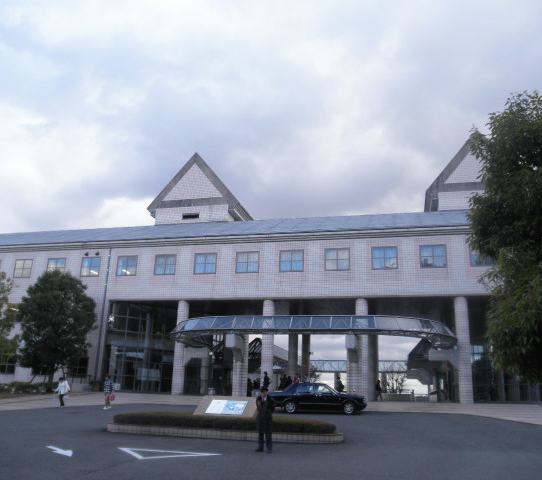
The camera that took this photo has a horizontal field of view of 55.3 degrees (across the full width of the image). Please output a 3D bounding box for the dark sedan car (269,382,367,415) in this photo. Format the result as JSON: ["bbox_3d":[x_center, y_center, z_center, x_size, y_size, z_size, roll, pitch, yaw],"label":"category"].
[{"bbox_3d":[2.320,7.609,25.012,4.690,1.450,1.720,-1,-16,10],"label":"dark sedan car"}]

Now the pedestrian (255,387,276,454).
[{"bbox_3d":[-0.123,5.018,14.482,0.550,1.700,0.400,-2,-16,12],"label":"pedestrian"}]

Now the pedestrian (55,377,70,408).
[{"bbox_3d":[-11.050,8.083,27.513,0.580,1.560,0.450,-3,-17,16],"label":"pedestrian"}]

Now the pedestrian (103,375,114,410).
[{"bbox_3d":[-8.208,7.767,26.322,0.480,1.620,0.420,-11,-20,36],"label":"pedestrian"}]

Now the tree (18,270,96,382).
[{"bbox_3d":[-16.667,6.822,40.545,5.800,9.100,5.800,1,-16,0],"label":"tree"}]

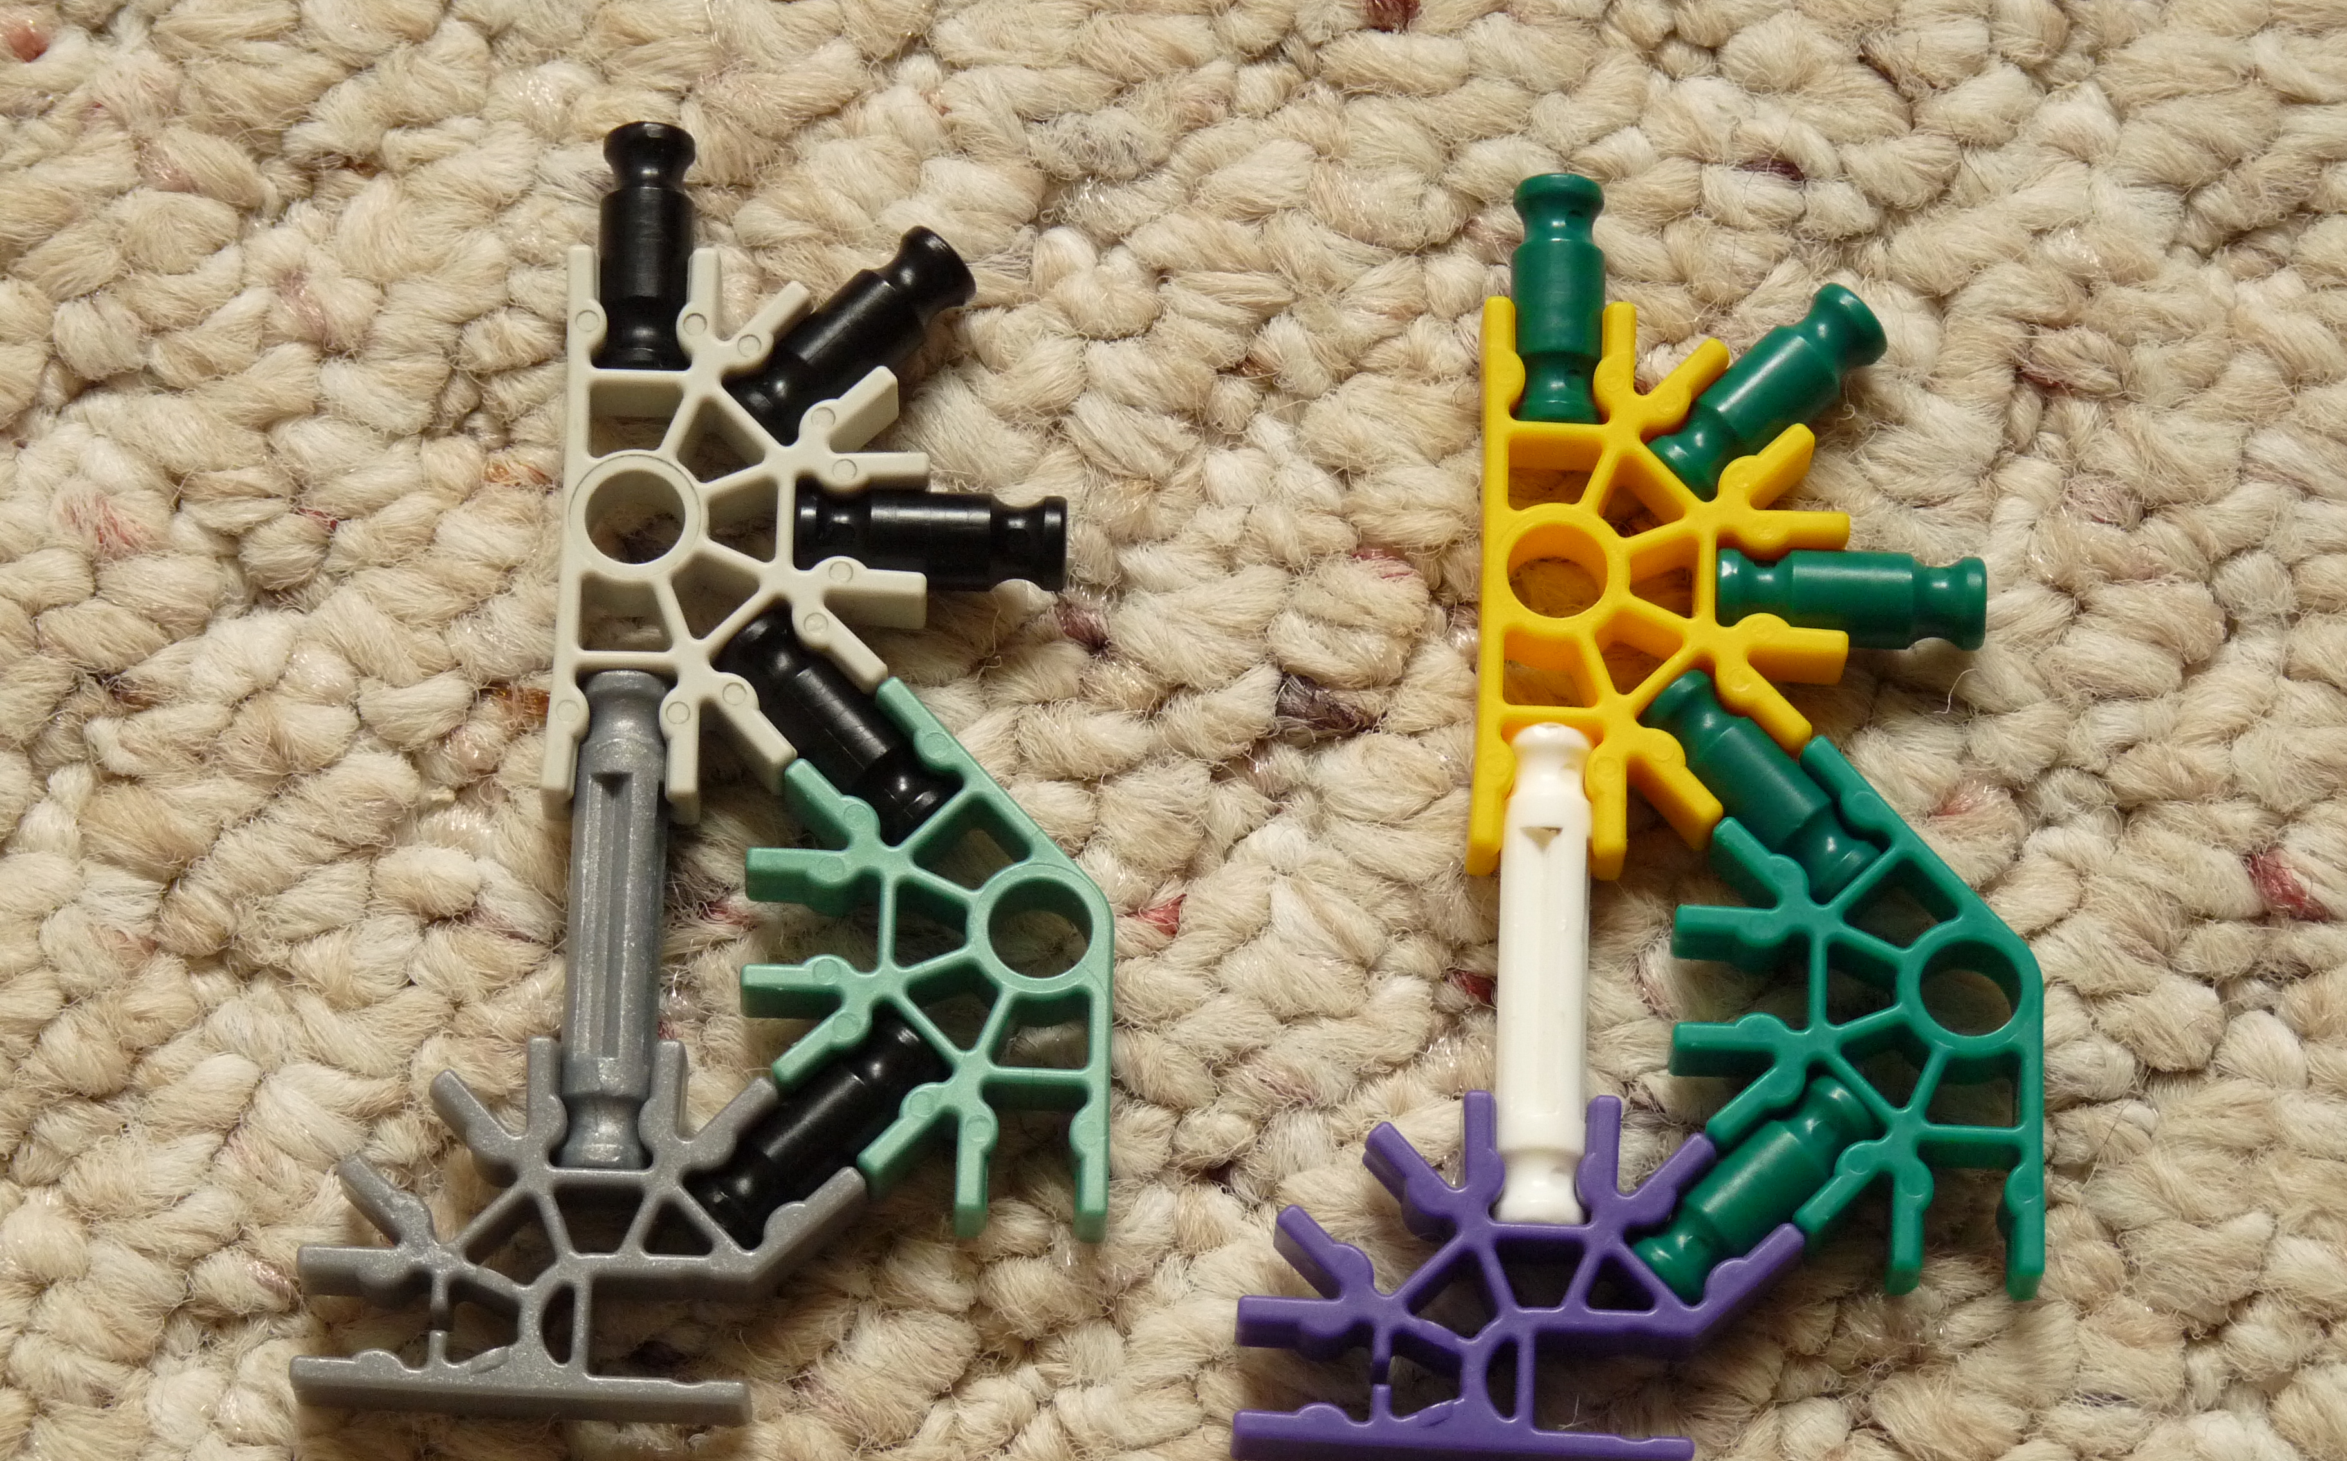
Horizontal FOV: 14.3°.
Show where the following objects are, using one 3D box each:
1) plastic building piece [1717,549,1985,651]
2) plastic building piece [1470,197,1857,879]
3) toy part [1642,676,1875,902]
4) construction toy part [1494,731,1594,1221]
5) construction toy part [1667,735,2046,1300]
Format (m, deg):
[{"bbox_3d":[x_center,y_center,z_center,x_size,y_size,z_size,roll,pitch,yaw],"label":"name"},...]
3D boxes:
[{"bbox_3d":[0.043,-0.009,0.595,0.017,0.006,0.006,2,70,0],"label":"plastic building piece"},{"bbox_3d":[0.031,-0.010,0.595,0.023,0.006,0.040,2,70,0],"label":"plastic building piece"},{"bbox_3d":[0.037,0.004,0.591,0.006,0.006,0.017,-42,76,-14],"label":"toy part"},{"bbox_3d":[0.024,0.016,0.586,0.006,0.006,0.033,2,70,0],"label":"construction toy part"},{"bbox_3d":[0.043,0.018,0.586,0.023,0.006,0.035,2,70,0],"label":"construction toy part"}]

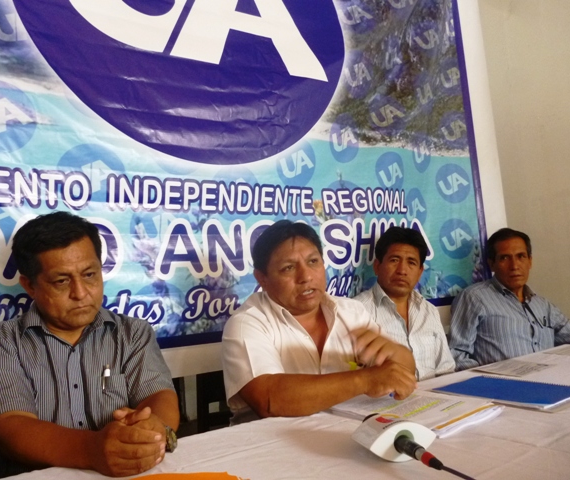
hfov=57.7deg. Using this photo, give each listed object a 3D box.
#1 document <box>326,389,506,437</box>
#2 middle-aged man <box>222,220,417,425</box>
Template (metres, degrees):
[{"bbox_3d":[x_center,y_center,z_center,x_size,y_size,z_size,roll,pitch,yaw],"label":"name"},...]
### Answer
[{"bbox_3d":[0.286,0.390,1.180,0.215,0.020,0.303,-1,-6,-37],"label":"document"},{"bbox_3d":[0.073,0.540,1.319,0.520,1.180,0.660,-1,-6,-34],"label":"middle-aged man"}]

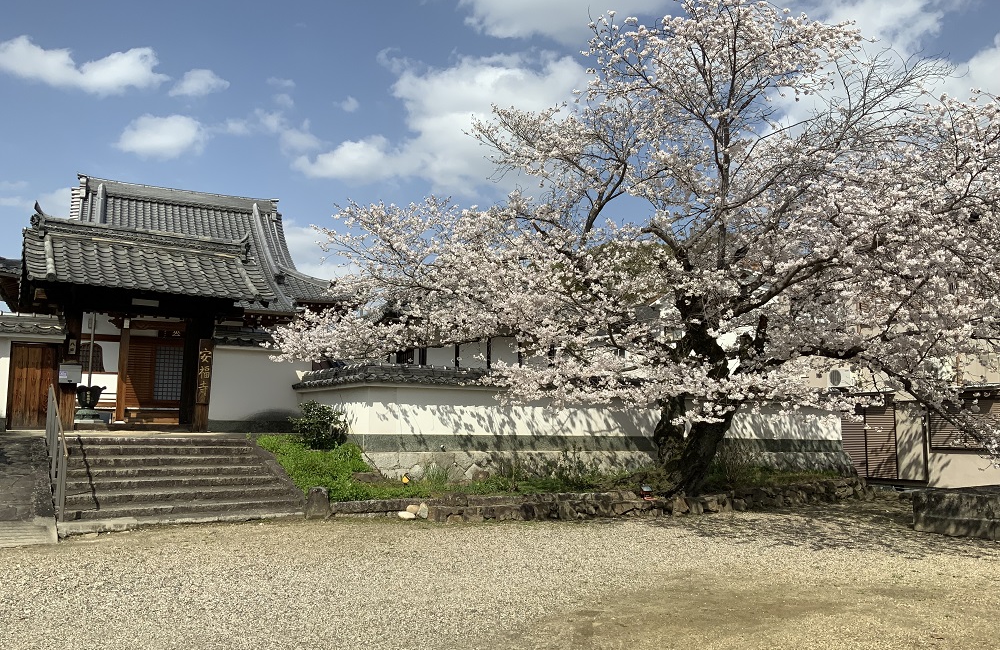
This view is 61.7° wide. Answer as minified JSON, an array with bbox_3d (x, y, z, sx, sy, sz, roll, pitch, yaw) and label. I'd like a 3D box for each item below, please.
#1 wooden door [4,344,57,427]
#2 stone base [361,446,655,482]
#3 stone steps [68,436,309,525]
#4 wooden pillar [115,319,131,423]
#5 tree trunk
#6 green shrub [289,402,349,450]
[{"bbox_3d":[-8.812,1.152,15.823,0.798,1.632,0.120,4,-8,-28],"label":"wooden door"},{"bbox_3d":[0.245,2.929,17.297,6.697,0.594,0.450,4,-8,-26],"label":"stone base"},{"bbox_3d":[-5.484,2.518,14.041,3.464,1.160,3.200,5,-8,-30],"label":"stone steps"},{"bbox_3d":[-8.967,1.077,19.900,0.220,2.466,0.220,4,-8,-28],"label":"wooden pillar"},{"bbox_3d":[3.626,2.277,15.700,1.350,1.850,1.050,2,-7,-10],"label":"tree trunk"},{"bbox_3d":[-3.385,1.876,15.800,1.000,0.900,0.920,4,-8,-28],"label":"green shrub"}]

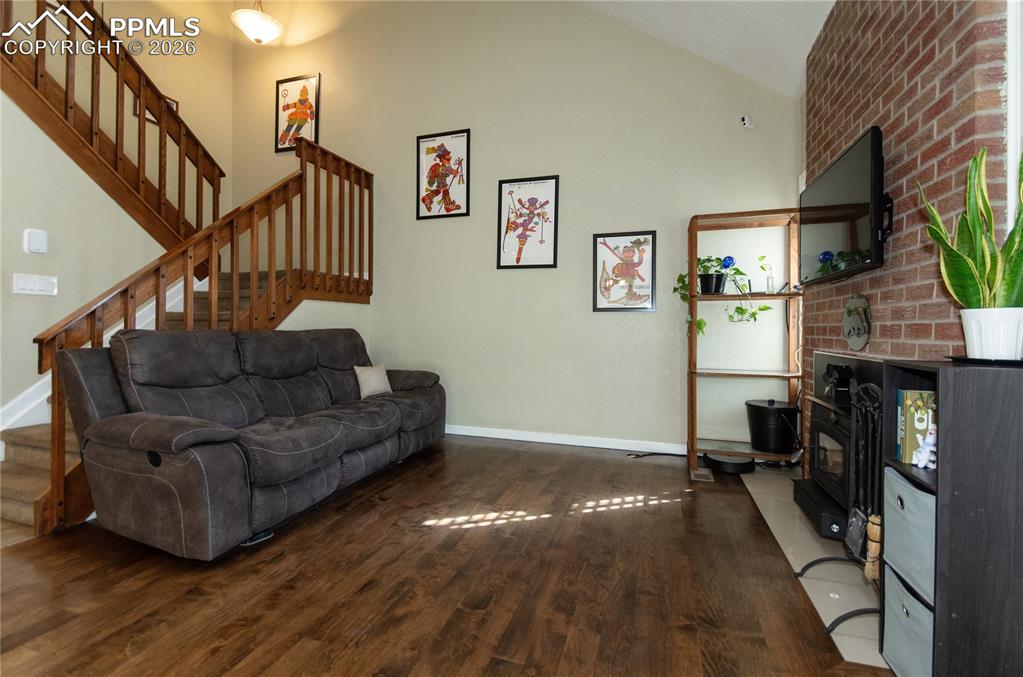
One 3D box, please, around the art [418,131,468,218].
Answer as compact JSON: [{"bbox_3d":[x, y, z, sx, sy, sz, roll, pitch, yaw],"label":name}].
[{"bbox_3d":[-0.684,-1.628,4.256,0.592,0.853,0.025,1,0,18],"label":"art"}]

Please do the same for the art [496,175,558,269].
[{"bbox_3d":[0.152,-1.077,3.982,0.583,0.848,0.025,1,1,18],"label":"art"}]

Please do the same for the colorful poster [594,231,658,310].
[{"bbox_3d":[0.984,-0.575,3.709,0.530,0.694,0.025,1,0,18],"label":"colorful poster"}]

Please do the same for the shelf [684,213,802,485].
[{"bbox_3d":[1.730,0.036,3.253,0.701,1.894,0.384,1,0,18],"label":"shelf"}]

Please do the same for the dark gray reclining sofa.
[{"bbox_3d":[-1.420,0.442,3.074,1.000,1.024,2.357,1,0,16],"label":"dark gray reclining sofa"}]

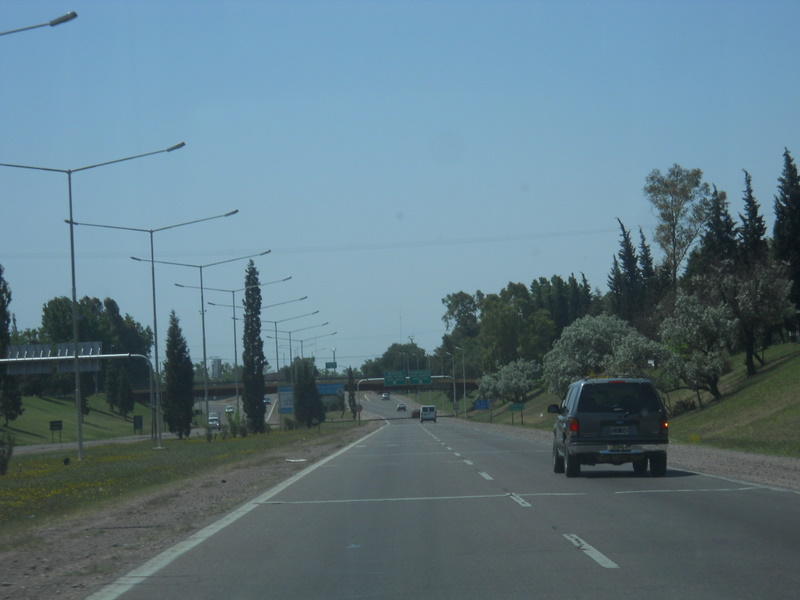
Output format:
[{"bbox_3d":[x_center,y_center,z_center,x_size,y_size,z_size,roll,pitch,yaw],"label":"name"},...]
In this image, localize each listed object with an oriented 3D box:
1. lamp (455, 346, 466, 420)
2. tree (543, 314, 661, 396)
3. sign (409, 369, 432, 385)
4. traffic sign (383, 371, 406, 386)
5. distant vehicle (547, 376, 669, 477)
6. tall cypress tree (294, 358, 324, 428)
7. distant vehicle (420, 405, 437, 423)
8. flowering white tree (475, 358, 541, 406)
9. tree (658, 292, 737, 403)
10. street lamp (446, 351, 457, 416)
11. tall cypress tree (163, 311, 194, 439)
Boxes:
[{"bbox_3d":[8.725,12.054,325.000,1.440,10.300,0.400,-2,-3,0],"label":"lamp"},{"bbox_3d":[14.413,4.184,162.000,8.370,6.220,7.150,-2,-3,0],"label":"tree"},{"bbox_3d":[3.081,11.703,342.000,3.250,2.160,0.150,-2,-3,0],"label":"sign"},{"bbox_3d":[-0.800,11.884,342.000,3.290,2.160,0.150,-2,-3,0],"label":"traffic sign"},{"bbox_3d":[3.730,2.320,41.200,1.860,1.740,4.750,-2,-3,0],"label":"distant vehicle"},{"bbox_3d":[-10.869,11.229,272.000,3.540,8.350,3.540,-2,-3,0],"label":"tall cypress tree"},{"bbox_3d":[3.542,14.371,284.500,1.940,2.120,4.800,-2,-3,-1],"label":"distant vehicle"},{"bbox_3d":[12.839,9.644,268.000,7.450,5.560,6.150,-2,-3,0],"label":"flowering white tree"},{"bbox_3d":[12.873,2.055,98.000,3.380,4.720,3.460,-2,-3,0],"label":"tree"},{"bbox_3d":[8.109,13.357,358.000,1.420,10.270,0.400,-2,-3,0],"label":"street lamp"},{"bbox_3d":[-17.604,5.961,180.000,2.420,10.250,2.420,-2,-3,0],"label":"tall cypress tree"}]

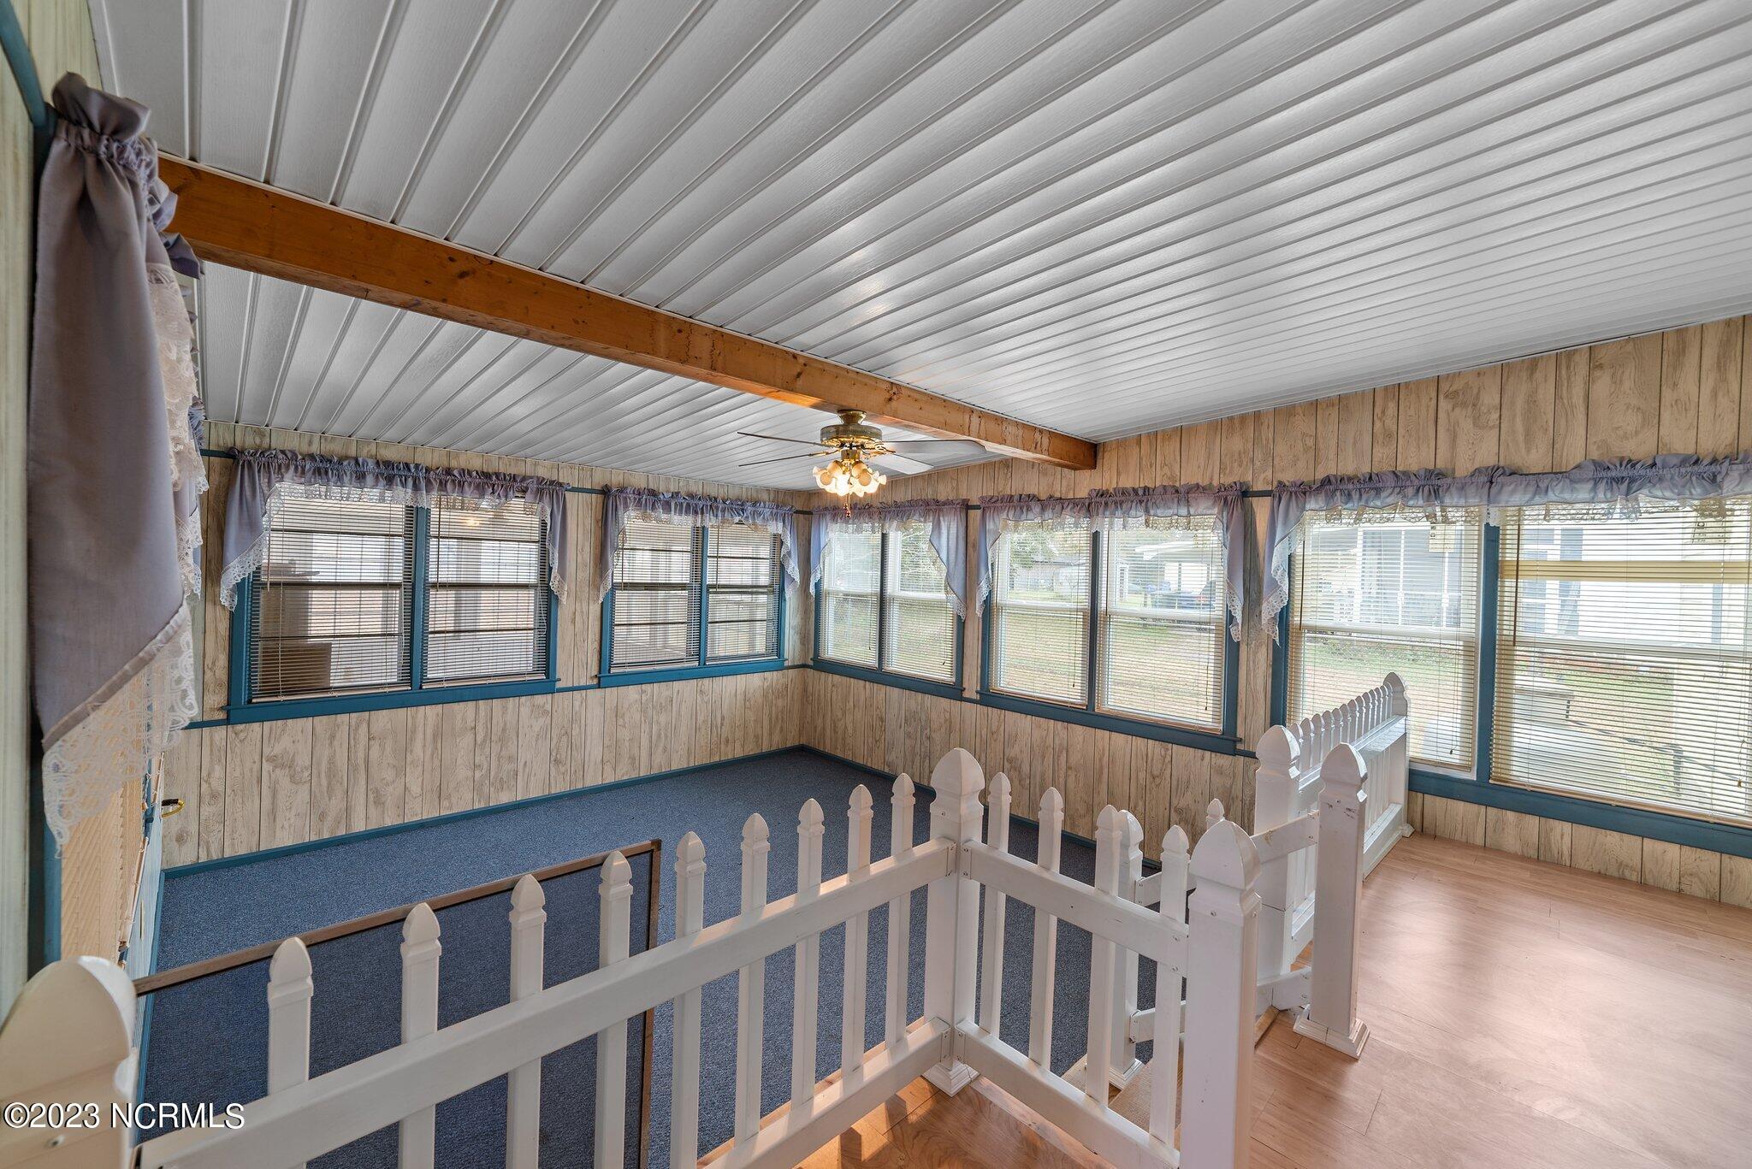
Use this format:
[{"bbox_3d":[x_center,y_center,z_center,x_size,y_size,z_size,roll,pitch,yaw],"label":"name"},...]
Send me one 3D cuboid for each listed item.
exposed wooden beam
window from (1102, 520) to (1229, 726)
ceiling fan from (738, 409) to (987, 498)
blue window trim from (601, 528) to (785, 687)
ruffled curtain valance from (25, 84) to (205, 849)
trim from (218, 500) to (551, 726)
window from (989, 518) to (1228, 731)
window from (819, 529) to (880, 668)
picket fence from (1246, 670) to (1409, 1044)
[{"bbox_3d":[-0.174,-0.864,3.070,4.334,0.178,0.146,0,2,-43],"label":"exposed wooden beam"},{"bbox_3d":[1.755,0.183,4.196,0.090,1.348,0.789,0,2,-43],"label":"window"},{"bbox_3d":[-0.120,-0.588,3.131,1.350,0.373,1.350,2,2,35],"label":"ceiling fan"},{"bbox_3d":[-1.521,0.082,6.005,1.819,1.494,0.090,0,2,-43],"label":"blue window trim"},{"bbox_3d":[-1.556,-0.191,1.470,0.130,0.901,1.821,0,2,-45],"label":"ruffled curtain valance"},{"bbox_3d":[-3.069,0.071,4.552,1.842,1.494,0.090,0,2,-43],"label":"trim"},{"bbox_3d":[1.447,0.167,4.525,0.090,1.348,1.698,0,2,-43],"label":"window"},{"bbox_3d":[-0.239,0.068,6.321,0.090,1.321,0.860,0,2,-43],"label":"window"},{"bbox_3d":[1.863,0.802,2.534,2.088,0.771,0.321,0,2,-43],"label":"picket fence"}]

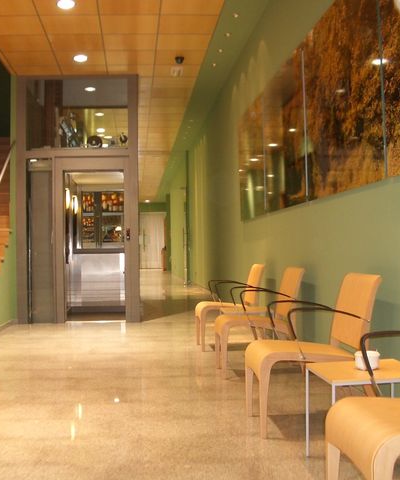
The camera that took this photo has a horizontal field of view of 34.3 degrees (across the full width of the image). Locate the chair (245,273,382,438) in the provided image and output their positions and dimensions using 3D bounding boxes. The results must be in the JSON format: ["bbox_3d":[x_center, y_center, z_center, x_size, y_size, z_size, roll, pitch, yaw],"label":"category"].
[{"bbox_3d":[0.613,0.610,3.611,0.679,0.832,0.505,-1,-1,-6],"label":"chair"}]

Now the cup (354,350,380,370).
[{"bbox_3d":[0.764,0.552,2.954,0.114,0.072,0.114,-1,-1,0],"label":"cup"}]

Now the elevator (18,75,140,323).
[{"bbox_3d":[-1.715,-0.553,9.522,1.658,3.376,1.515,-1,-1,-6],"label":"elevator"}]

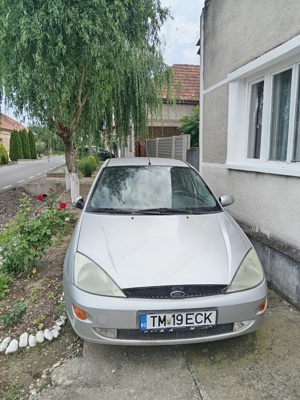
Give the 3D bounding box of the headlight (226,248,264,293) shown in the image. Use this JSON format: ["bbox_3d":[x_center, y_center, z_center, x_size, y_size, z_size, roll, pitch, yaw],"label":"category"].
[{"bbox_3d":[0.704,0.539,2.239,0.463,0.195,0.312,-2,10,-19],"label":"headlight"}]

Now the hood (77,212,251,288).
[{"bbox_3d":[0.133,0.366,2.471,1.430,0.210,1.080,0,22,-7],"label":"hood"}]

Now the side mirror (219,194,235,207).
[{"bbox_3d":[0.915,0.022,3.426,0.200,0.145,0.130,0,10,-7],"label":"side mirror"}]

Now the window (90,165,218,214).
[{"bbox_3d":[0.046,-0.125,3.203,1.360,0.130,0.930,0,38,-7],"label":"window"}]

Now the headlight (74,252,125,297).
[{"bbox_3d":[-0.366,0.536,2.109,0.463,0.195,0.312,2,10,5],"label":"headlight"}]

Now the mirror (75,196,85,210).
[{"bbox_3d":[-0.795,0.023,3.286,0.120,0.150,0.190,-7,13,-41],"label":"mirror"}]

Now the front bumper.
[{"bbox_3d":[0.166,0.831,2.193,1.650,0.450,0.500,0,10,-7],"label":"front bumper"}]

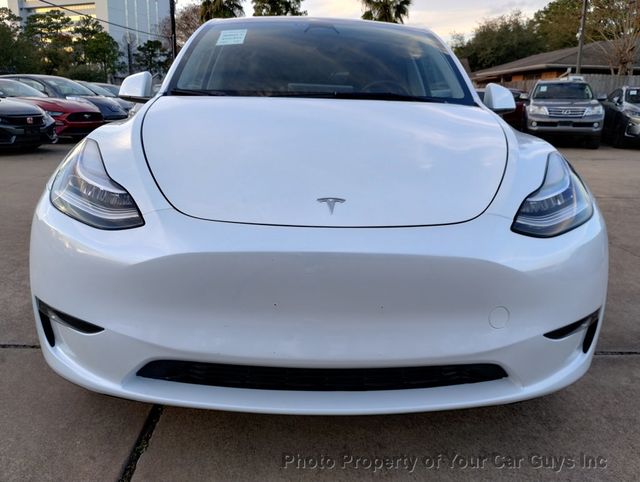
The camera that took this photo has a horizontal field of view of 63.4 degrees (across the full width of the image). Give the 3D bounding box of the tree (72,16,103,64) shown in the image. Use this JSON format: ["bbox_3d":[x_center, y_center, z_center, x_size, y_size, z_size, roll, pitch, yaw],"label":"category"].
[{"bbox_3d":[-18.105,-13.964,41.148,2.490,7.160,2.490,-5,16,-22],"label":"tree"}]

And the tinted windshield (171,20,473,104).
[{"bbox_3d":[0.010,-0.950,2.679,1.420,0.500,0.880,1,15,-2],"label":"tinted windshield"}]

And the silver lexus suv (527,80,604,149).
[{"bbox_3d":[6.966,-3.727,15.057,1.900,1.880,4.800,7,15,19],"label":"silver lexus suv"}]

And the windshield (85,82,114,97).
[{"bbox_3d":[-8.170,-5.639,19.300,0.750,0.480,1.360,10,17,29],"label":"windshield"}]

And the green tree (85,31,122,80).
[{"bbox_3d":[-15.327,-12.091,37.235,2.590,5.660,2.590,-4,16,-21],"label":"green tree"}]

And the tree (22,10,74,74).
[{"bbox_3d":[-19.756,-13.216,38.298,3.510,7.060,3.510,-6,16,-26],"label":"tree"}]

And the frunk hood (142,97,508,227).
[{"bbox_3d":[0.020,-0.337,1.857,1.380,0.360,1.140,1,15,-2],"label":"frunk hood"}]

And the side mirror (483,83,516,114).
[{"bbox_3d":[0.968,-0.783,2.857,0.210,0.175,0.180,1,15,-2],"label":"side mirror"}]

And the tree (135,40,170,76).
[{"bbox_3d":[-18.077,-18.023,56.565,3.730,7.230,3.730,-3,15,-17],"label":"tree"}]

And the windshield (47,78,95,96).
[{"bbox_3d":[-7.812,-4.841,16.300,0.750,0.500,1.380,10,17,29],"label":"windshield"}]

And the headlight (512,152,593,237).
[{"bbox_3d":[0.725,-0.166,1.731,0.370,0.240,0.480,1,15,-2],"label":"headlight"}]

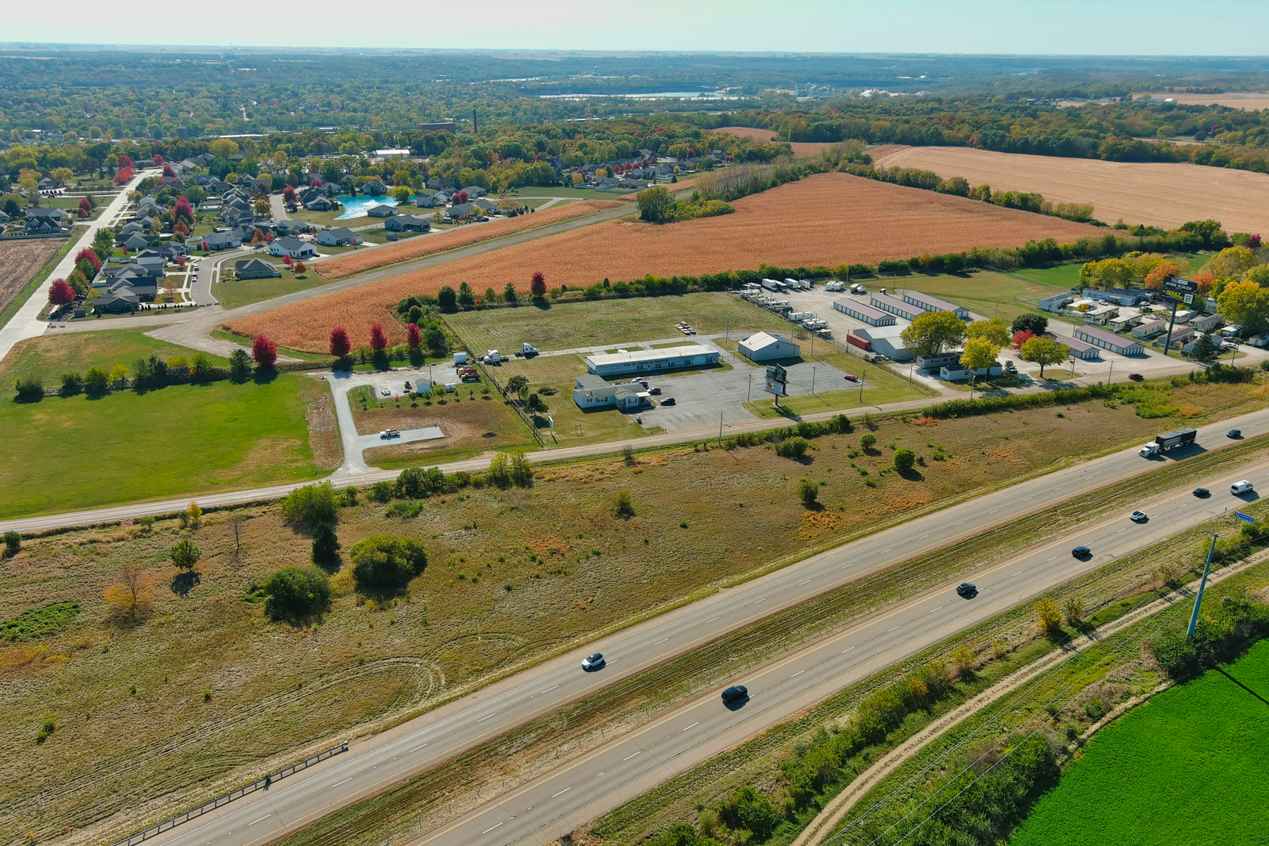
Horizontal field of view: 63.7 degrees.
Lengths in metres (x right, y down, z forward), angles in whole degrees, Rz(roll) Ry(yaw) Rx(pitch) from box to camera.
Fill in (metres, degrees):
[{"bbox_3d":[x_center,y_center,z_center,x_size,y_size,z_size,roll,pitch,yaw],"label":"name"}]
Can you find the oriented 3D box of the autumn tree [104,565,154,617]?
[{"bbox_3d":[-93.690,31.290,189.480,8.210,10.240,8.210,-10,23,-27],"label":"autumn tree"}]

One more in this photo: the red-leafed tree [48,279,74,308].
[{"bbox_3d":[-230.390,-52.540,411.110,9.360,11.360,9.360,-11,23,-28],"label":"red-leafed tree"}]

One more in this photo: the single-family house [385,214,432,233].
[{"bbox_3d":[-131.000,-115.290,591.300,22.500,6.200,15.500,12,23,29],"label":"single-family house"}]

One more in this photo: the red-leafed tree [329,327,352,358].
[{"bbox_3d":[-99.850,-27.310,346.750,7.410,11.130,7.410,-5,21,-16],"label":"red-leafed tree"}]

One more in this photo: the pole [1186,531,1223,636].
[{"bbox_3d":[101.149,29.973,181.868,0.900,22.400,3.500,-12,24,-31],"label":"pole"}]

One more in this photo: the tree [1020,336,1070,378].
[{"bbox_3d":[133.700,-21.370,333.630,15.380,13.590,15.380,9,22,21],"label":"tree"}]

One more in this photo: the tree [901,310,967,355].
[{"bbox_3d":[102.820,-30.210,352.290,21.700,16.640,21.700,7,21,16],"label":"tree"}]

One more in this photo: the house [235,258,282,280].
[{"bbox_3d":[-172.105,-71.036,467.356,19.000,6.900,14.800,-5,21,-16],"label":"house"}]

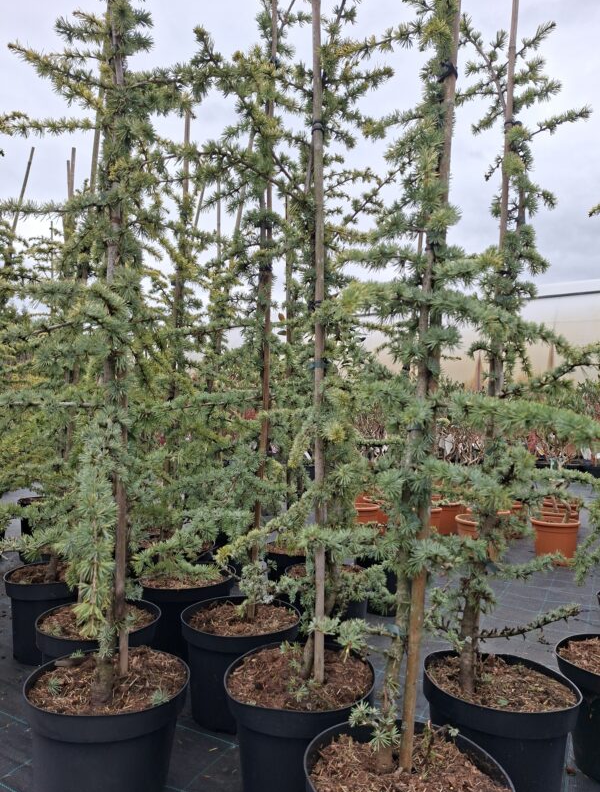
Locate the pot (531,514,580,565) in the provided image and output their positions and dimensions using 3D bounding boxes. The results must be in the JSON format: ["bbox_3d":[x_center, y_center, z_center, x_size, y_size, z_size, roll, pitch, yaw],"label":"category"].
[{"bbox_3d":[2.067,1.176,4.306,0.368,0.330,0.368,2,-4,0],"label":"pot"}]

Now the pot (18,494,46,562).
[{"bbox_3d":[-2.112,1.037,4.363,0.415,0.328,0.415,2,-4,0],"label":"pot"}]

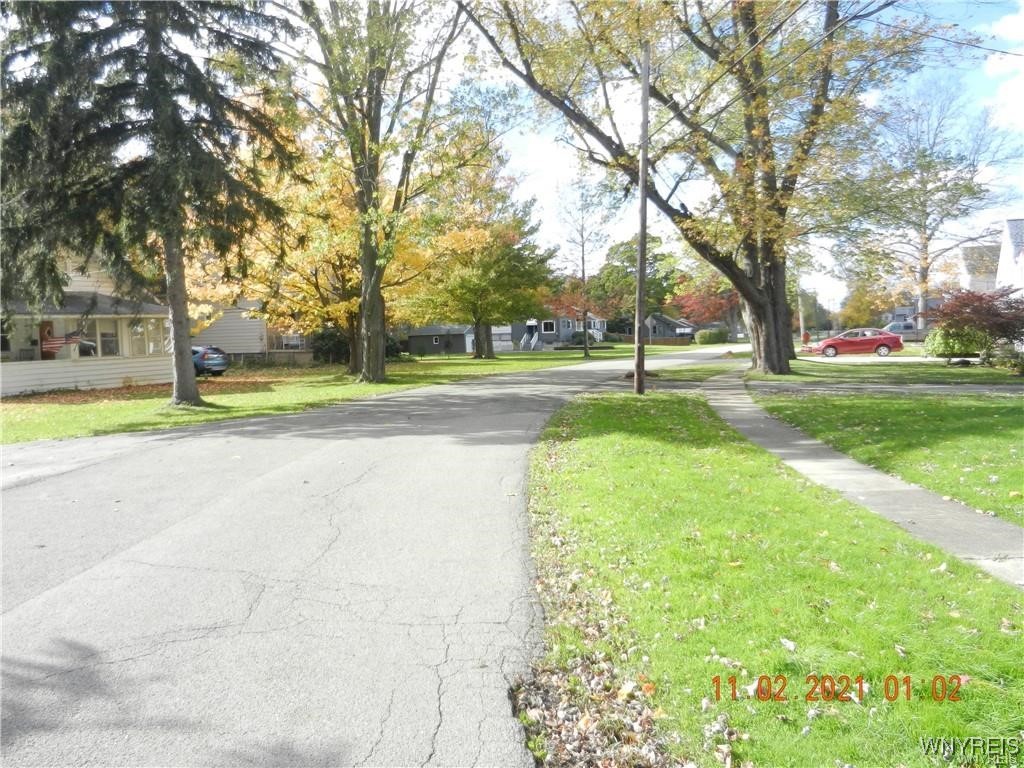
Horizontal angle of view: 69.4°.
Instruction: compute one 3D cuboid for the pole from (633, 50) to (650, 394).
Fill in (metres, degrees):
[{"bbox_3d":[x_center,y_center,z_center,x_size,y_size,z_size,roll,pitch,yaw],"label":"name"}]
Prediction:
[{"bbox_3d":[3.320,-4.100,18.700,0.260,8.800,0.260,0,5,0],"label":"pole"}]

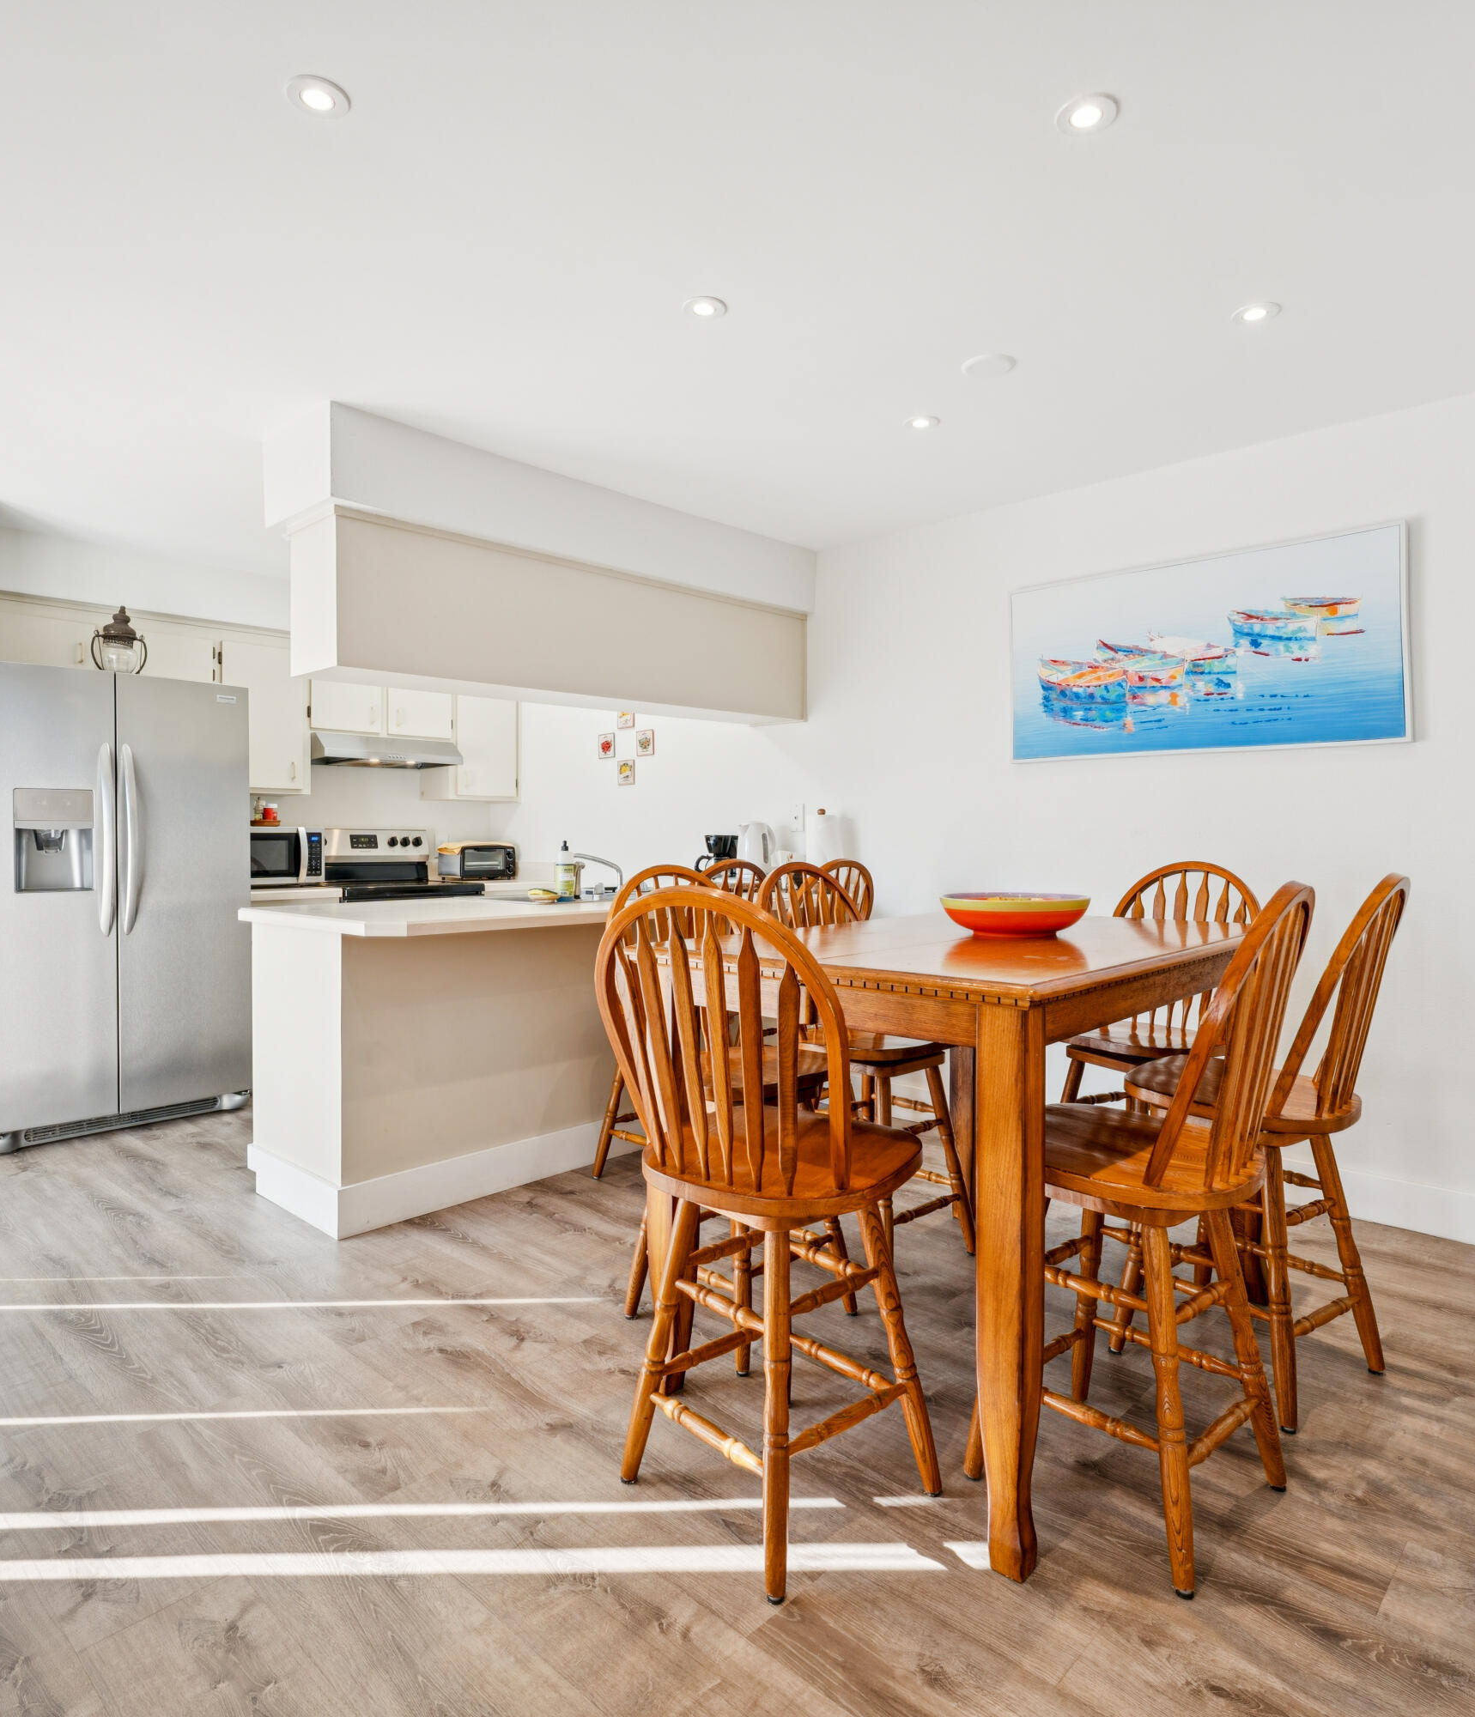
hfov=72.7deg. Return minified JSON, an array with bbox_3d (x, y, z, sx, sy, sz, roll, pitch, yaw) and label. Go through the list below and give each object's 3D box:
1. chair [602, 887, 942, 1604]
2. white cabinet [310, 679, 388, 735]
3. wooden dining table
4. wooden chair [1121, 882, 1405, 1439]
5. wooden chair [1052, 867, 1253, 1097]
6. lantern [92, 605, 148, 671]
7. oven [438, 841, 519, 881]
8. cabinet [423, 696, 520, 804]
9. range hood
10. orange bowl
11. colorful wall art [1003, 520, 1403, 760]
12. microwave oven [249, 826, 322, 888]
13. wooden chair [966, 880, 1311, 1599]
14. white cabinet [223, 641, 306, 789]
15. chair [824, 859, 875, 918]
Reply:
[{"bbox_3d":[0.059,0.574,1.741,0.465,1.078,0.527,1,1,36],"label":"chair"},{"bbox_3d":[-2.052,-0.839,5.128,0.320,0.460,0.400,1,2,43],"label":"white cabinet"},{"bbox_3d":[0.539,0.628,2.247,0.920,0.920,1.260,1,2,43],"label":"wooden dining table"},{"bbox_3d":[1.138,0.565,2.167,0.527,1.078,0.465,1,1,41],"label":"wooden chair"},{"bbox_3d":[1.138,0.541,2.745,0.445,1.065,0.530,1,2,43],"label":"wooden chair"},{"bbox_3d":[-2.555,-0.879,4.135,0.180,0.320,0.205,1,1,44],"label":"lantern"},{"bbox_3d":[-1.500,0.013,5.680,0.260,0.206,0.355,1,2,43],"label":"oven"},{"bbox_3d":[-1.507,-0.703,5.707,0.320,0.765,0.395,1,2,43],"label":"cabinet"},{"bbox_3d":[-1.926,-0.568,5.373,0.445,0.135,0.762,1,1,44],"label":"range hood"},{"bbox_3d":[0.640,0.134,2.310,0.347,0.085,0.347,0,1,0],"label":"orange bowl"},{"bbox_3d":[1.450,-0.647,3.227,1.215,0.615,0.035,1,2,43],"label":"colorful wall art"},{"bbox_3d":[-2.303,-0.005,4.829,0.360,0.277,0.465,1,1,44],"label":"microwave oven"},{"bbox_3d":[0.719,0.574,1.758,0.527,1.078,0.465,1,1,41],"label":"wooden chair"},{"bbox_3d":[-2.332,-0.683,4.833,0.320,0.755,0.410,1,2,43],"label":"white cabinet"},{"bbox_3d":[0.206,0.534,3.634,0.527,1.078,0.465,1,1,45],"label":"chair"}]

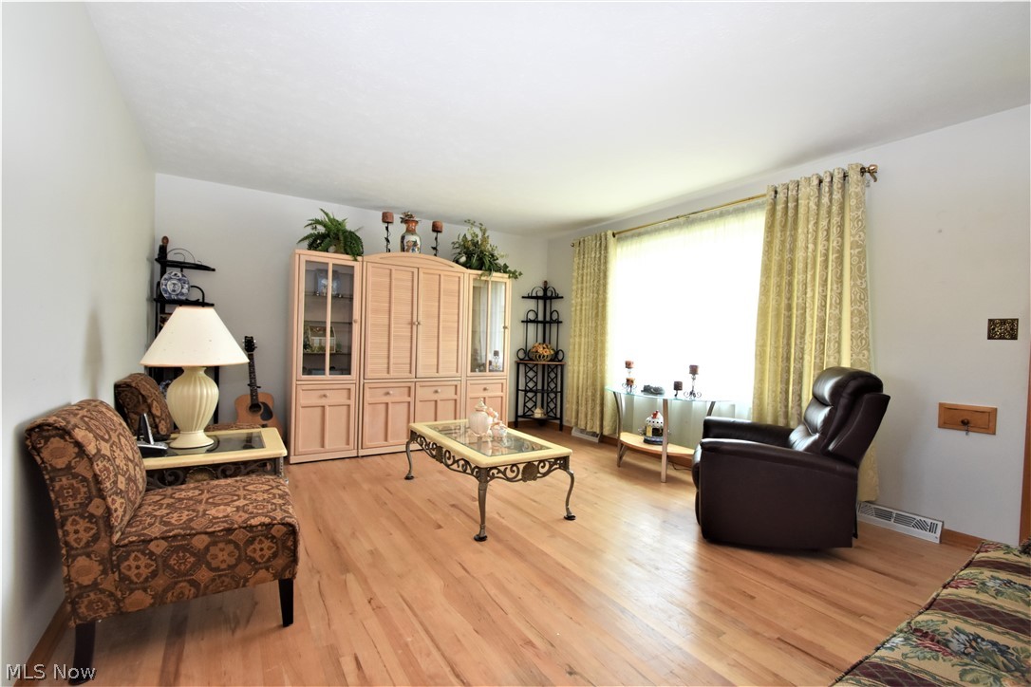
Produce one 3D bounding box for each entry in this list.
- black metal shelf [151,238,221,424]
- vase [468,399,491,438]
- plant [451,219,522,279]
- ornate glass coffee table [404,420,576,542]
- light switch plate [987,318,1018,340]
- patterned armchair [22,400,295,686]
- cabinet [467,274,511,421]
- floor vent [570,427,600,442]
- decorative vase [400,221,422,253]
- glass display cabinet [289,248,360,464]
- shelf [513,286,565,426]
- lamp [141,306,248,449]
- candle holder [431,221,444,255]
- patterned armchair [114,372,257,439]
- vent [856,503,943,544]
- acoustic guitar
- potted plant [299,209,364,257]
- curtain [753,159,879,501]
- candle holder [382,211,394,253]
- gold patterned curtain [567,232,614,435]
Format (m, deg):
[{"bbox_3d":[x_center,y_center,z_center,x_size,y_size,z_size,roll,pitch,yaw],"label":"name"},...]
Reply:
[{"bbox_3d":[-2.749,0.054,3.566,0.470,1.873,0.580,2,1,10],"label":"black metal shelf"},{"bbox_3d":[-0.253,0.528,3.105,0.180,0.260,0.170,2,1,0],"label":"vase"},{"bbox_3d":[-0.349,-1.041,4.900,0.850,0.580,0.470,1,1,-34],"label":"plant"},{"bbox_3d":[-0.252,0.874,3.081,0.675,0.450,1.240,1,1,-34],"label":"ornate glass coffee table"},{"bbox_3d":[2.645,-0.075,2.332,0.010,0.117,0.110,1,1,-35],"label":"light switch plate"},{"bbox_3d":[-1.291,0.643,1.683,0.728,0.834,0.549,1,1,-30],"label":"patterned armchair"},{"bbox_3d":[-0.429,0.137,4.859,0.566,1.814,0.448,1,1,-35],"label":"cabinet"},{"bbox_3d":[0.803,1.028,4.895,0.065,0.112,0.414,1,1,-35],"label":"floor vent"},{"bbox_3d":[-1.077,-1.042,4.427,0.210,0.455,0.210,1,1,-34],"label":"decorative vase"},{"bbox_3d":[-1.785,0.117,4.019,0.580,1.850,0.410,1,1,-34],"label":"glass display cabinet"},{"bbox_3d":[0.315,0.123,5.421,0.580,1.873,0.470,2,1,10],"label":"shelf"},{"bbox_3d":[-1.612,0.158,2.162,0.431,0.683,0.431,1,1,-35],"label":"lamp"},{"bbox_3d":[-0.842,-1.060,4.585,0.120,0.480,0.120,1,1,-34],"label":"candle holder"},{"bbox_3d":[-2.022,0.616,2.765,0.740,0.875,0.590,1,1,-34],"label":"patterned armchair"},{"bbox_3d":[2.367,1.097,2.669,0.065,0.123,0.405,1,1,-35],"label":"vent"},{"bbox_3d":[-2.422,0.443,3.982,0.395,1.030,0.120,-5,-4,-31],"label":"acoustic guitar"},{"bbox_3d":[-1.672,-0.987,3.904,0.565,0.427,0.460,1,1,-35],"label":"potted plant"},{"bbox_3d":[2.088,-0.098,3.033,0.130,2.205,0.820,1,1,-34],"label":"curtain"},{"bbox_3d":[-1.280,-1.068,4.290,0.120,0.480,0.120,1,1,-34],"label":"candle holder"},{"bbox_3d":[0.813,-0.093,4.801,0.120,2.173,0.630,1,1,-35],"label":"gold patterned curtain"}]

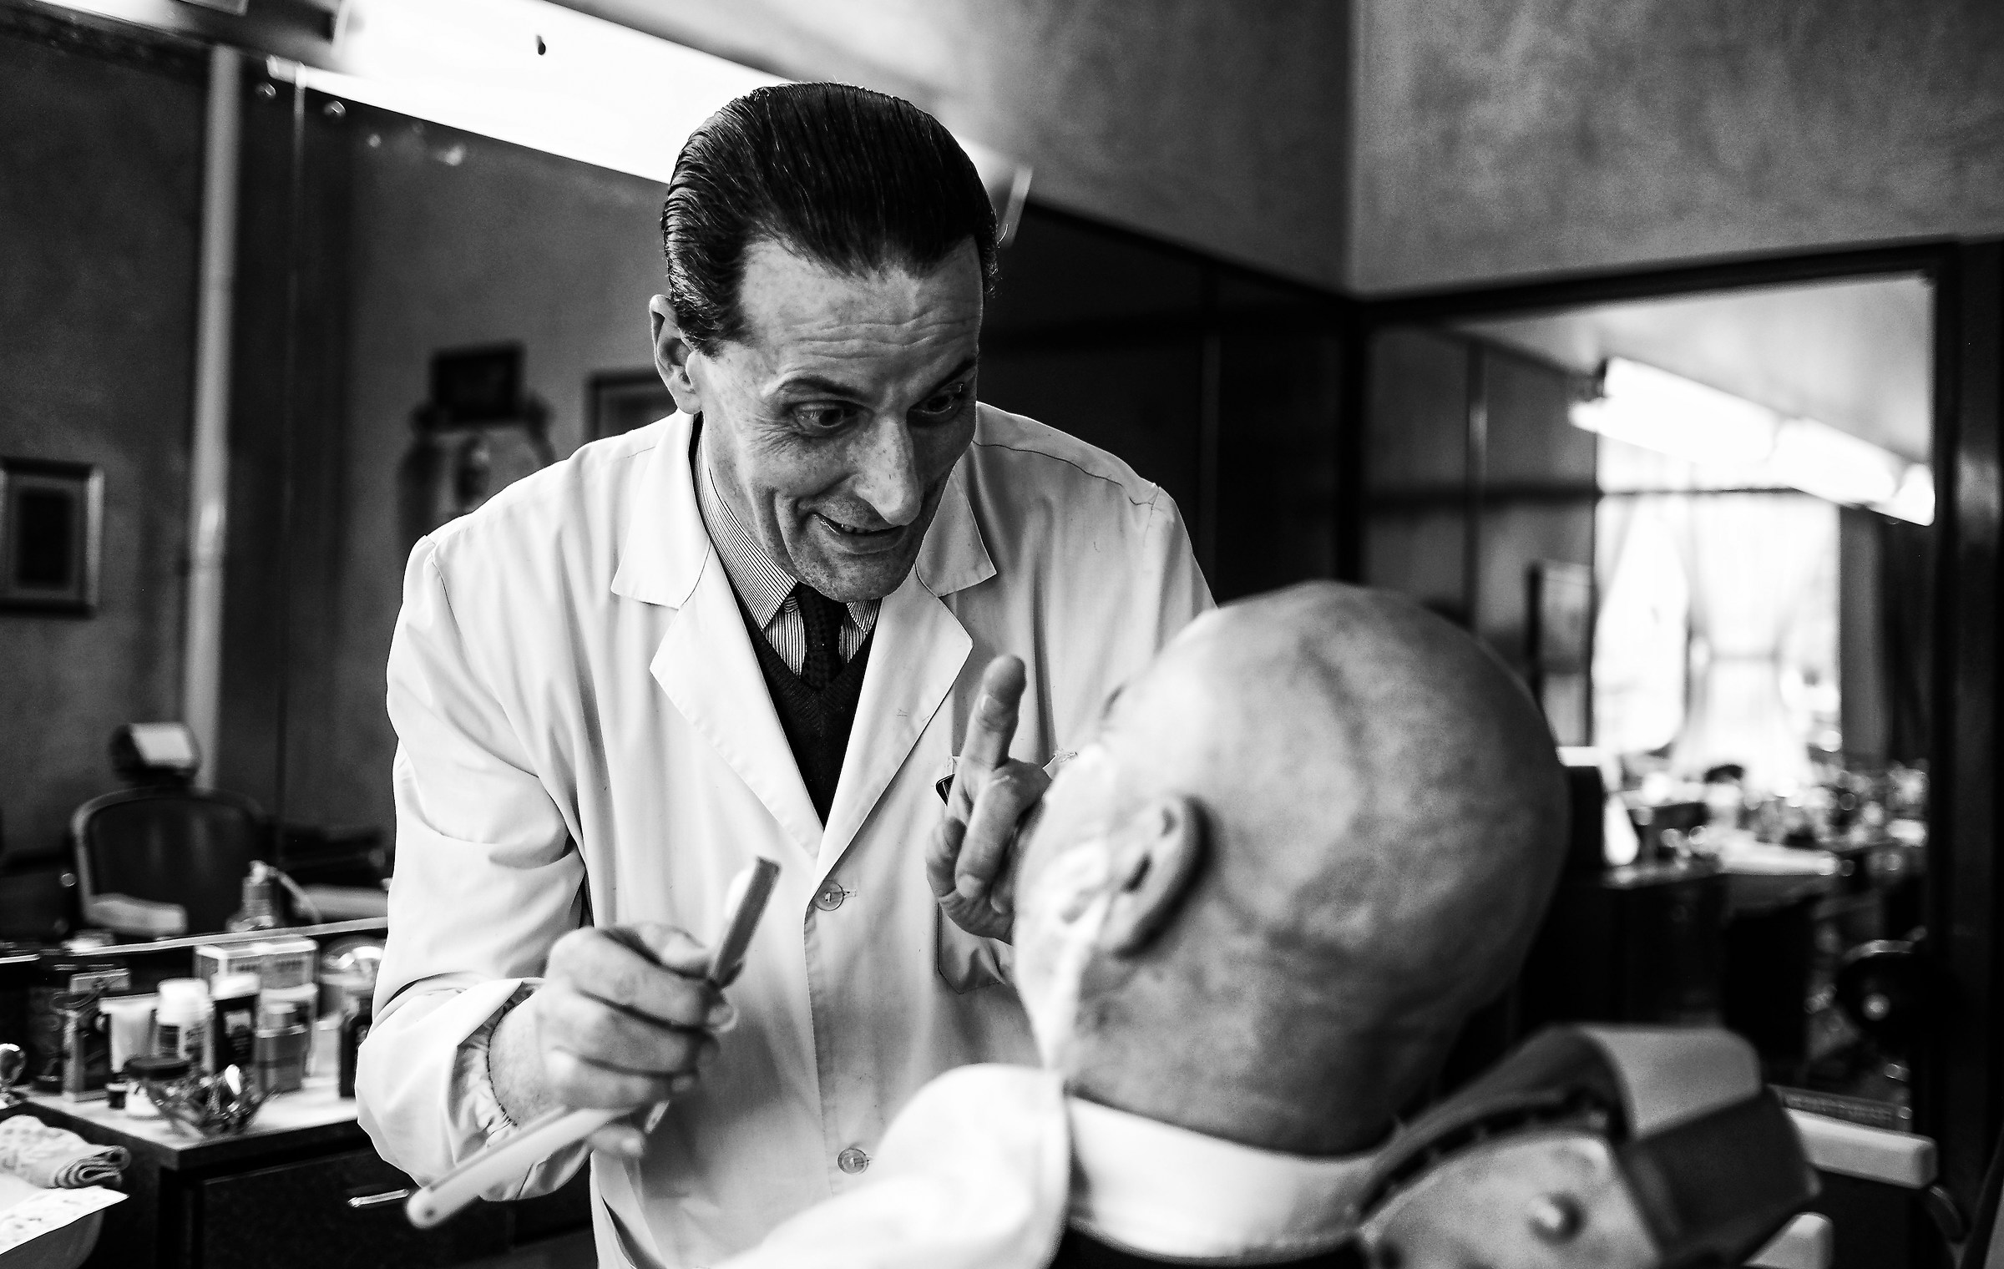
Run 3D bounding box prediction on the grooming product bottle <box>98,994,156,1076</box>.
[{"bbox_3d":[-0.920,0.430,2.050,0.040,0.102,0.060,1,-1,40],"label":"grooming product bottle"}]

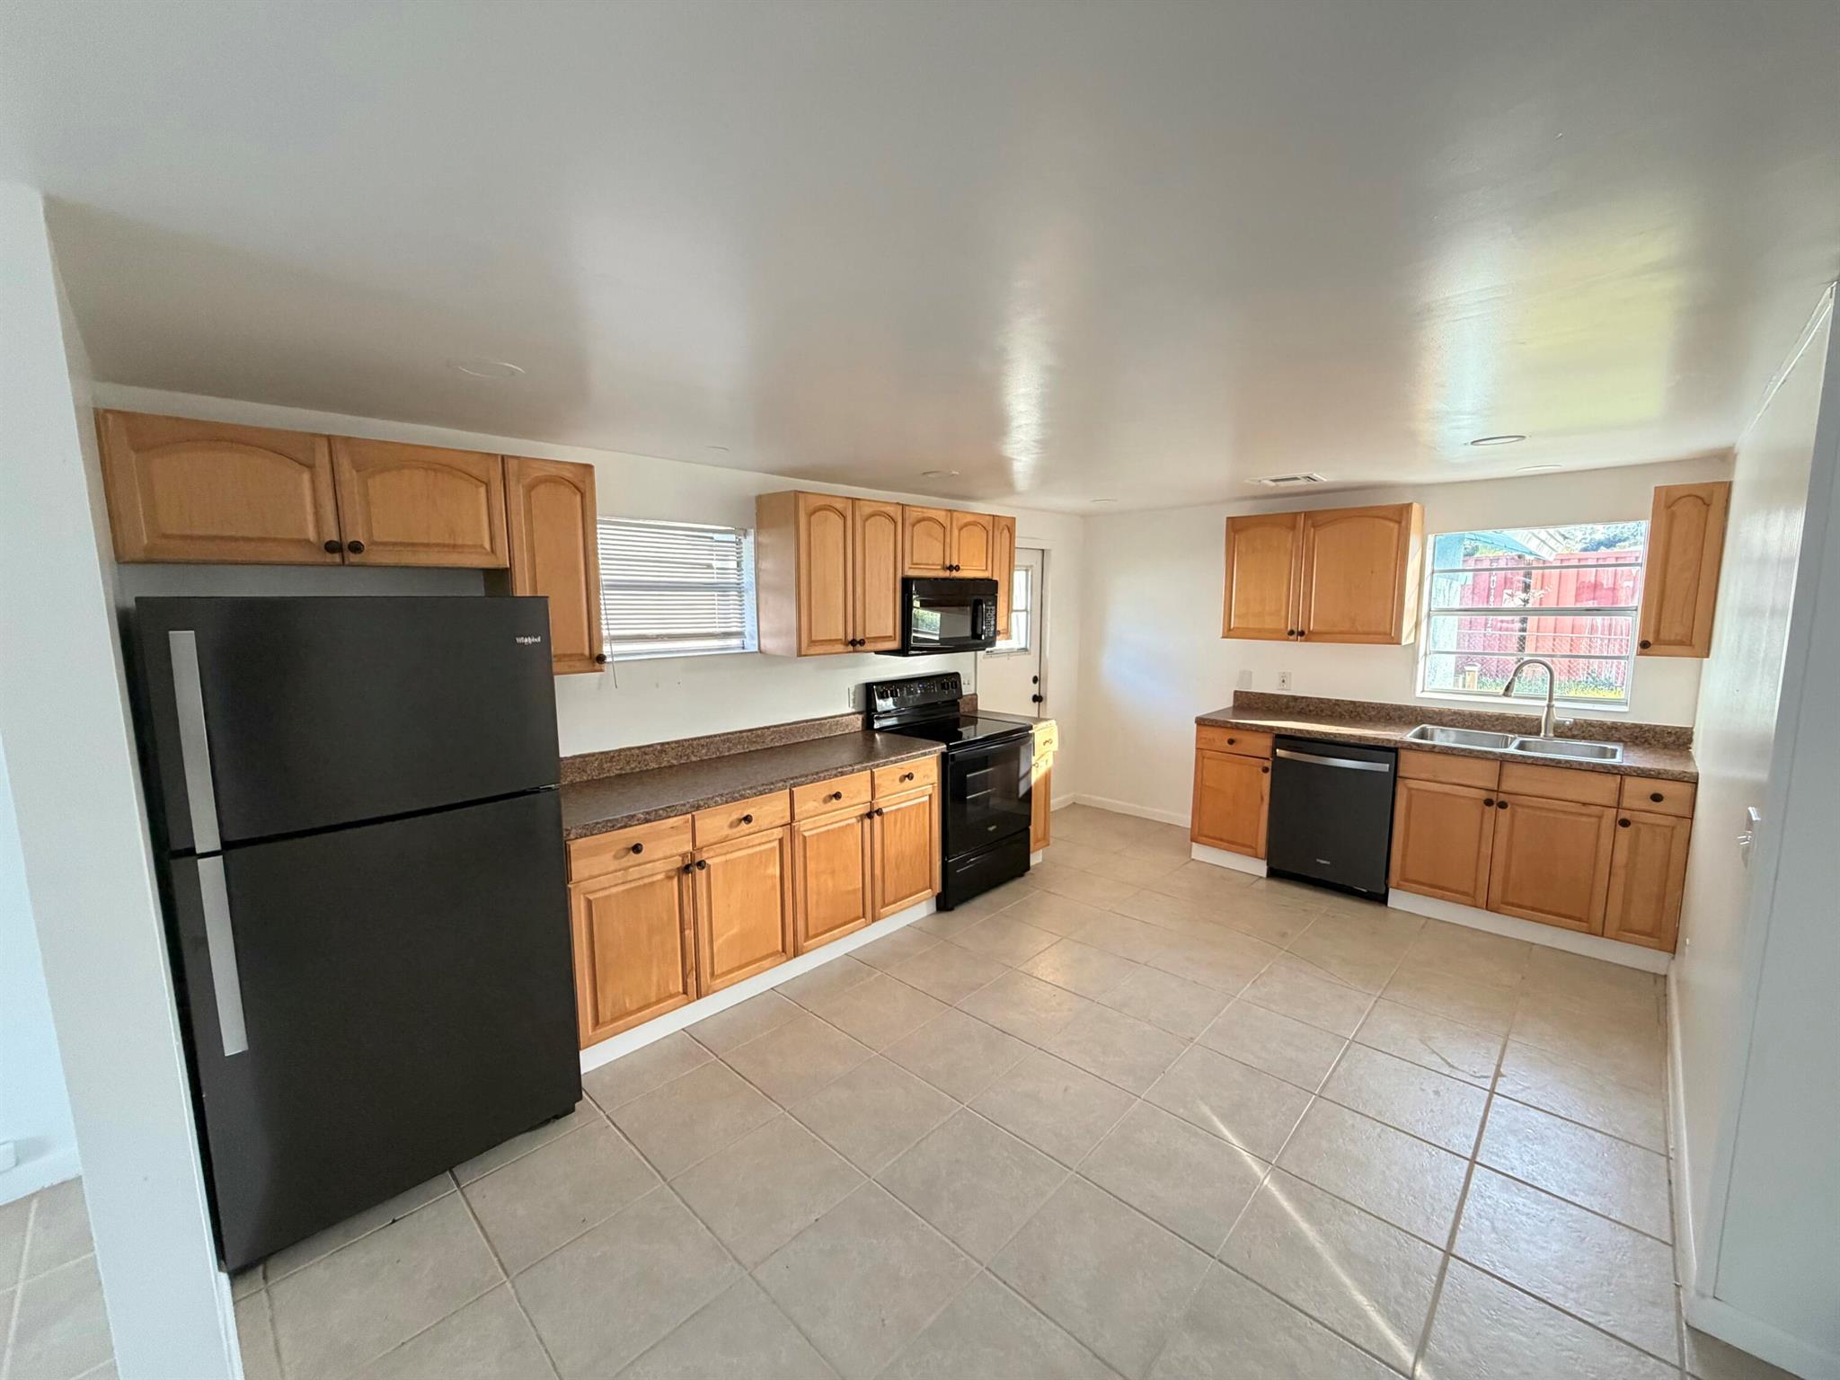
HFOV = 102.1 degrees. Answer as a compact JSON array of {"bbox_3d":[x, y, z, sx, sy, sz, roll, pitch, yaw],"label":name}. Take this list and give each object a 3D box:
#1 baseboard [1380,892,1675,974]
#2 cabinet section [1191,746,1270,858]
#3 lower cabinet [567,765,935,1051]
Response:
[{"bbox_3d":[2.894,1.144,3.608,1.068,0.115,0.020,7,10,43],"label":"baseboard"},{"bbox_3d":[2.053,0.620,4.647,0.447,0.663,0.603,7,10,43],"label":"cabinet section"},{"bbox_3d":[-0.747,0.751,3.362,0.600,0.752,1.849,7,10,43],"label":"lower cabinet"}]

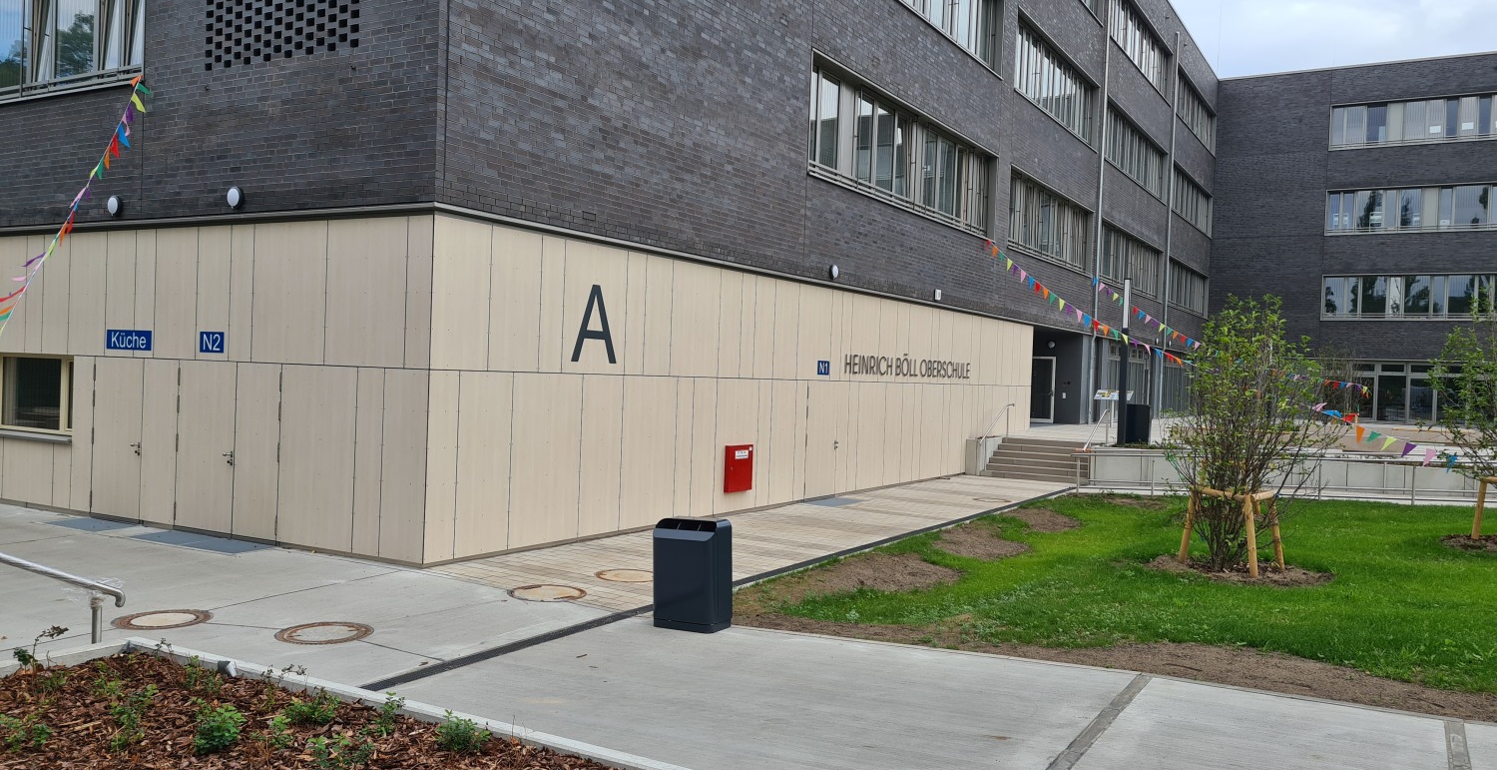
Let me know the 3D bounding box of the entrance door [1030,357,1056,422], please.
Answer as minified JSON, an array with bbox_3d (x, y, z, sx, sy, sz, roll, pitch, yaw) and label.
[{"bbox_3d":[9.728,0.162,37.294,0.953,2.197,0.109,3,1,31],"label":"entrance door"}]

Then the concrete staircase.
[{"bbox_3d":[7.077,1.807,26.940,2.588,0.917,1.589,3,1,31],"label":"concrete staircase"}]

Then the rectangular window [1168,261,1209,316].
[{"bbox_3d":[20.843,-4.470,53.359,0.245,2.170,10.662,3,1,31],"label":"rectangular window"}]

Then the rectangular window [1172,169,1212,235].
[{"bbox_3d":[21.003,-8.603,53.305,0.245,2.148,10.662,3,1,31],"label":"rectangular window"}]

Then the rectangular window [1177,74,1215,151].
[{"bbox_3d":[21.163,-12.747,53.251,0.245,2.186,10.662,3,1,31],"label":"rectangular window"}]

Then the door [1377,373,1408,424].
[{"bbox_3d":[30.533,0.652,53.412,1.244,2.225,0.109,3,1,31],"label":"door"}]

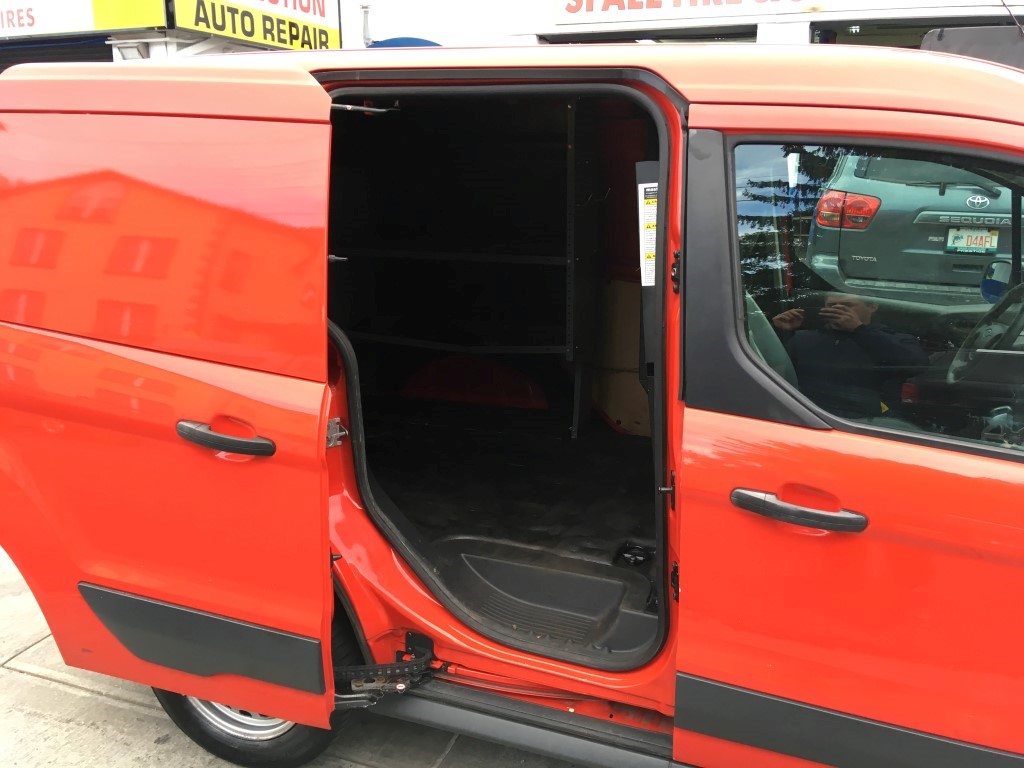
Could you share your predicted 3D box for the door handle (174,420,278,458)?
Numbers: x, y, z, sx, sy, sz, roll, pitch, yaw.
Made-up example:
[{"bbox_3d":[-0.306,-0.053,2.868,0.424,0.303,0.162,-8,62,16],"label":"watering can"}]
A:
[{"bbox_3d":[-0.600,0.113,1.774,0.238,0.036,0.047,8,18,17],"label":"door handle"}]

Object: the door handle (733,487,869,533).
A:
[{"bbox_3d":[0.522,0.230,1.567,0.238,0.036,0.047,8,18,17],"label":"door handle"}]

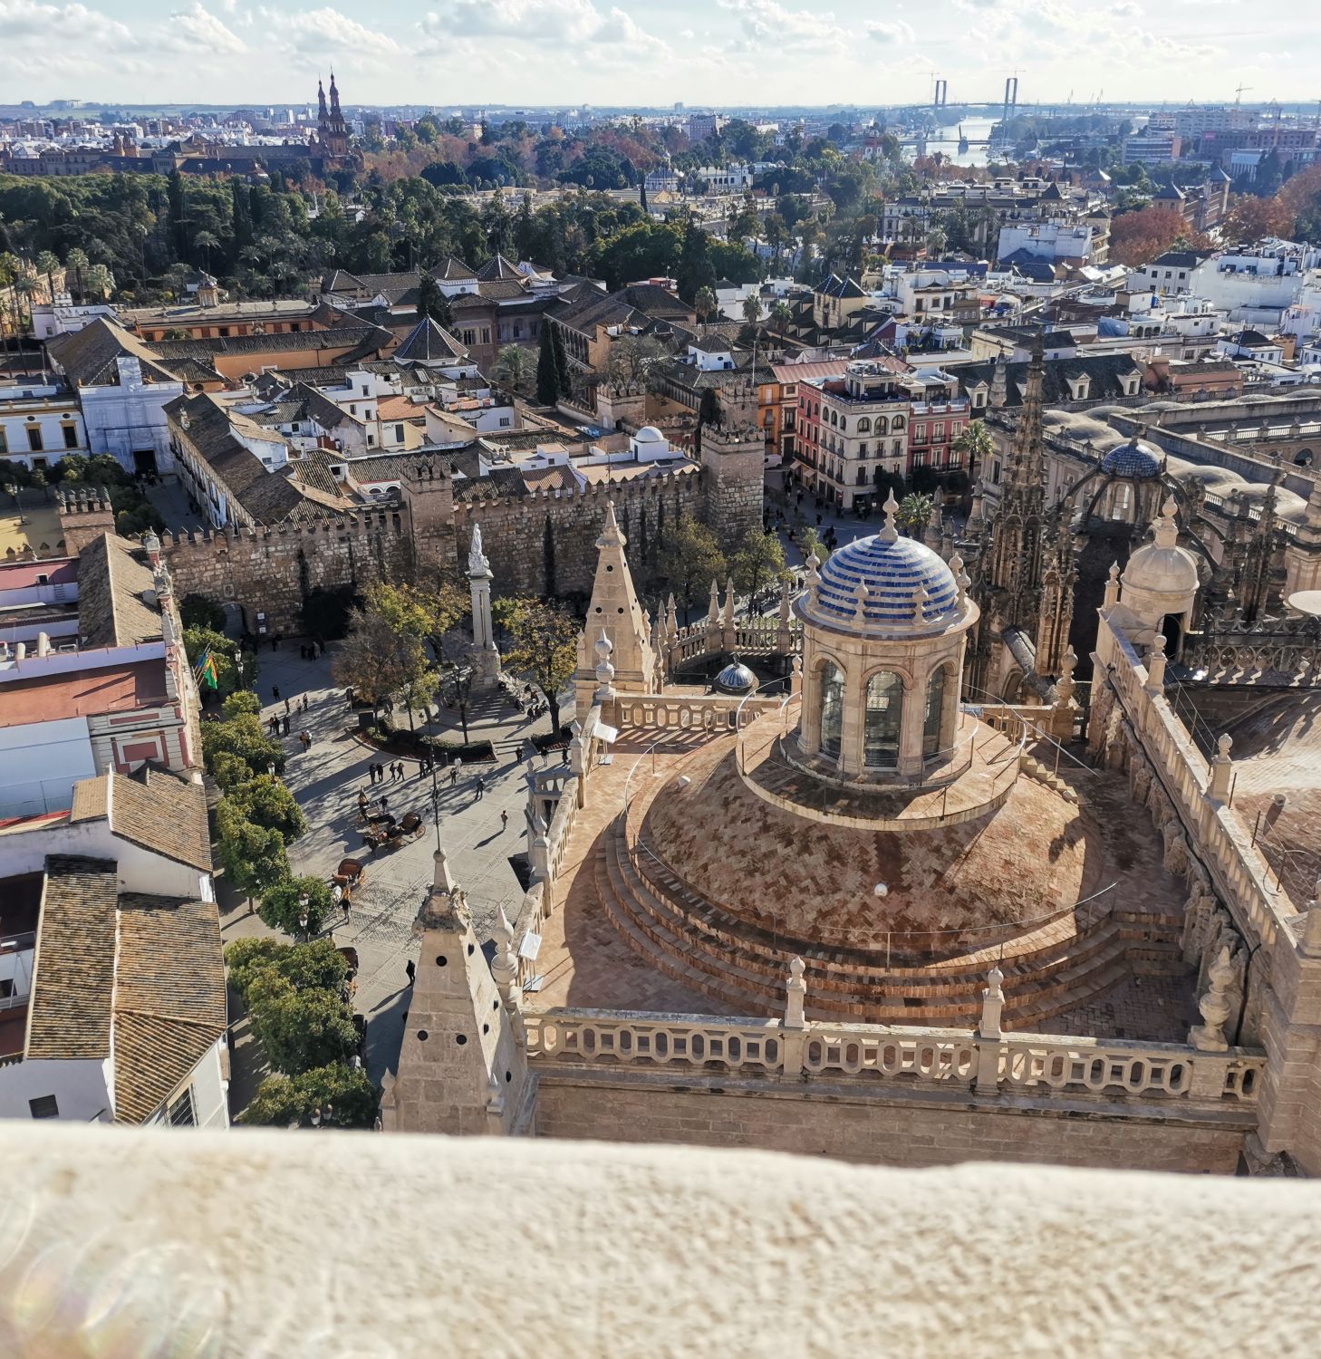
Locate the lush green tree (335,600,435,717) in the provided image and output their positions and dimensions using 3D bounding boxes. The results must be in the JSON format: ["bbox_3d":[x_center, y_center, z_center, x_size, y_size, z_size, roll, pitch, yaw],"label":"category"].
[{"bbox_3d":[-24.703,-1.009,122.565,9.000,12.000,9.000,2,23,5],"label":"lush green tree"}]

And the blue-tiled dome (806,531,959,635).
[{"bbox_3d":[6.710,-3.227,39.723,4.400,2.150,4.400,2,23,5],"label":"blue-tiled dome"}]

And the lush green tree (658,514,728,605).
[{"bbox_3d":[3.264,-11.474,143.666,7.400,12.870,7.200,0,23,0],"label":"lush green tree"}]

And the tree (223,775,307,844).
[{"bbox_3d":[-30.701,11.028,105.831,6.000,5.600,6.000,0,23,0],"label":"tree"}]

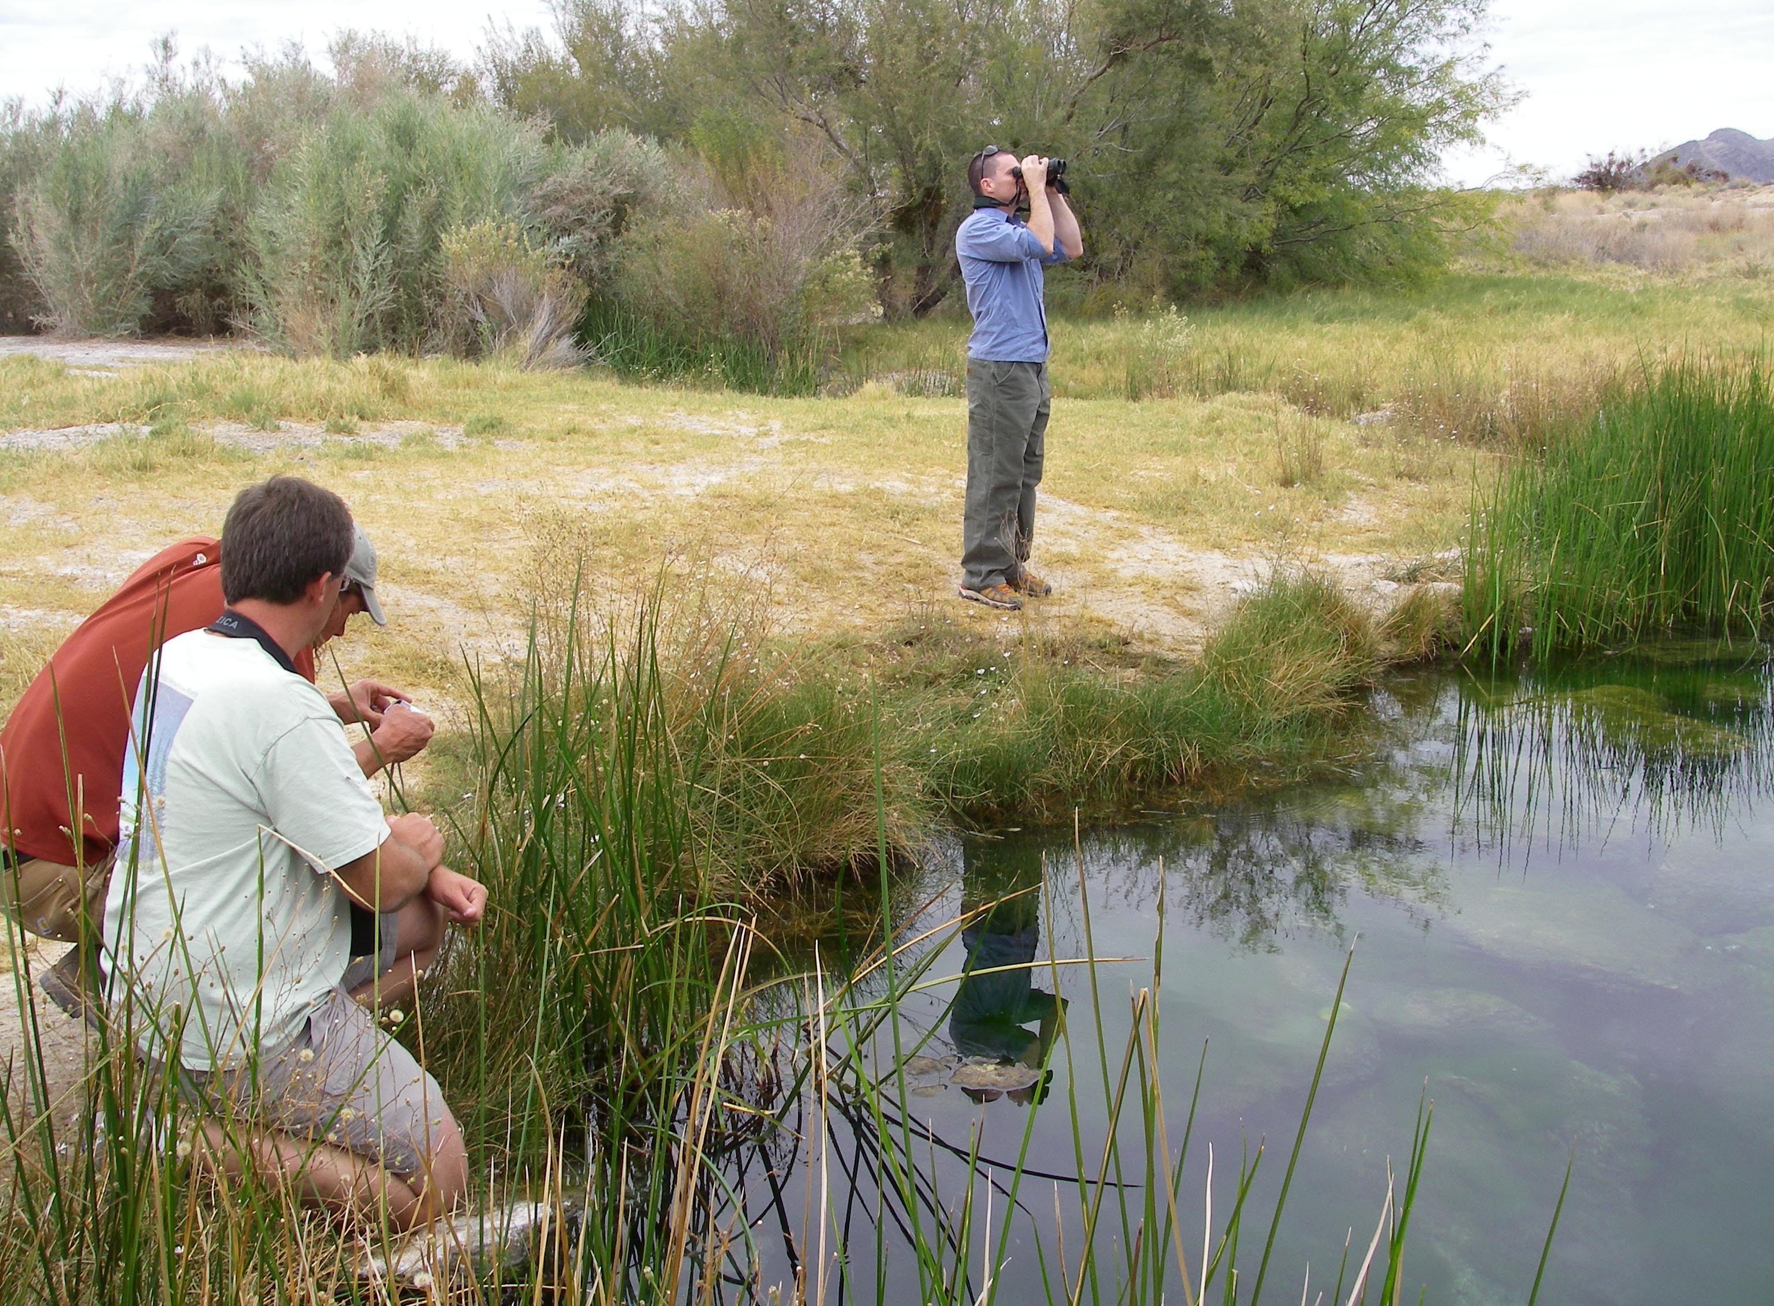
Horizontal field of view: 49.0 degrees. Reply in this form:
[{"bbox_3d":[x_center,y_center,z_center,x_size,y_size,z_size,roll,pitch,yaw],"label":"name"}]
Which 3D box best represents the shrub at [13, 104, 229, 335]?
[{"bbox_3d":[-8.844,-4.977,22.456,2.429,2.621,2.300,-5,14,-20],"label":"shrub"}]

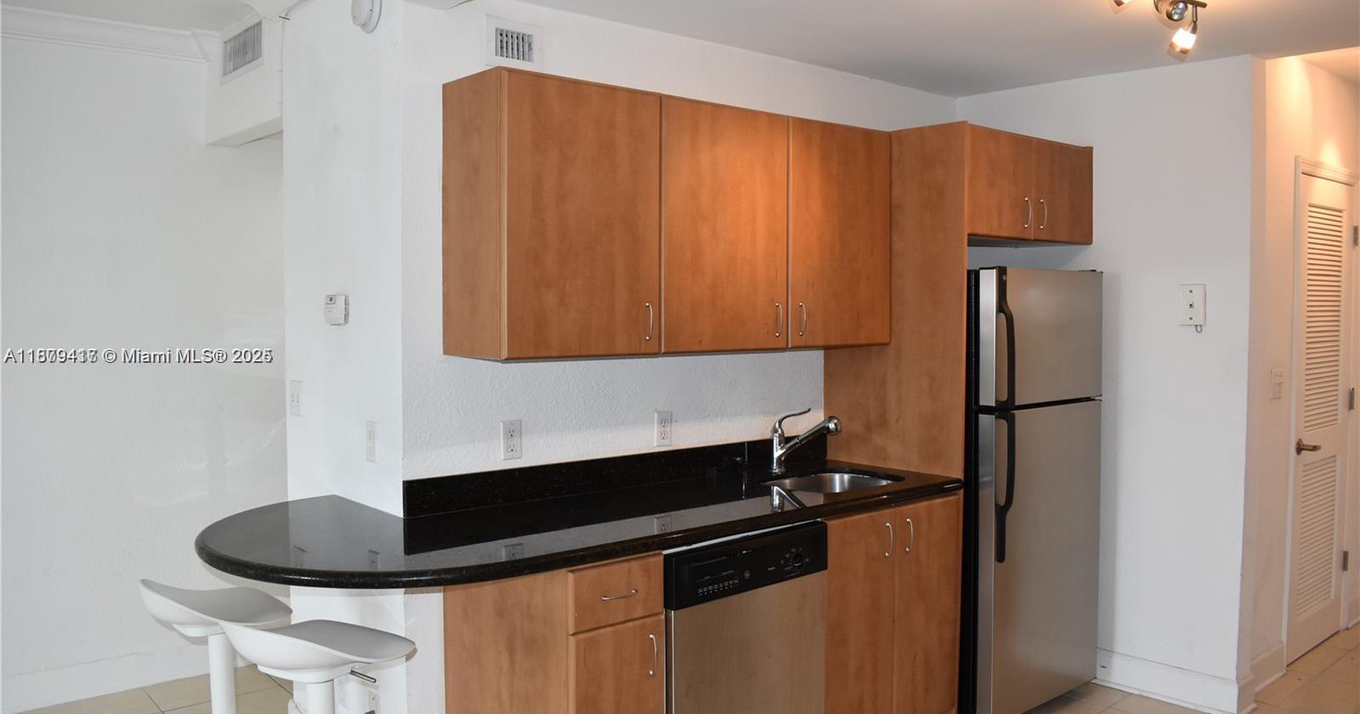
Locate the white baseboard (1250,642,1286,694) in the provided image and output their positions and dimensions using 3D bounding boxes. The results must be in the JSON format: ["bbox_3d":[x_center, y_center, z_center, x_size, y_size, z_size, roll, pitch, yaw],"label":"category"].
[{"bbox_3d":[2.251,1.183,3.910,0.376,0.135,0.025,-2,4,-39],"label":"white baseboard"}]

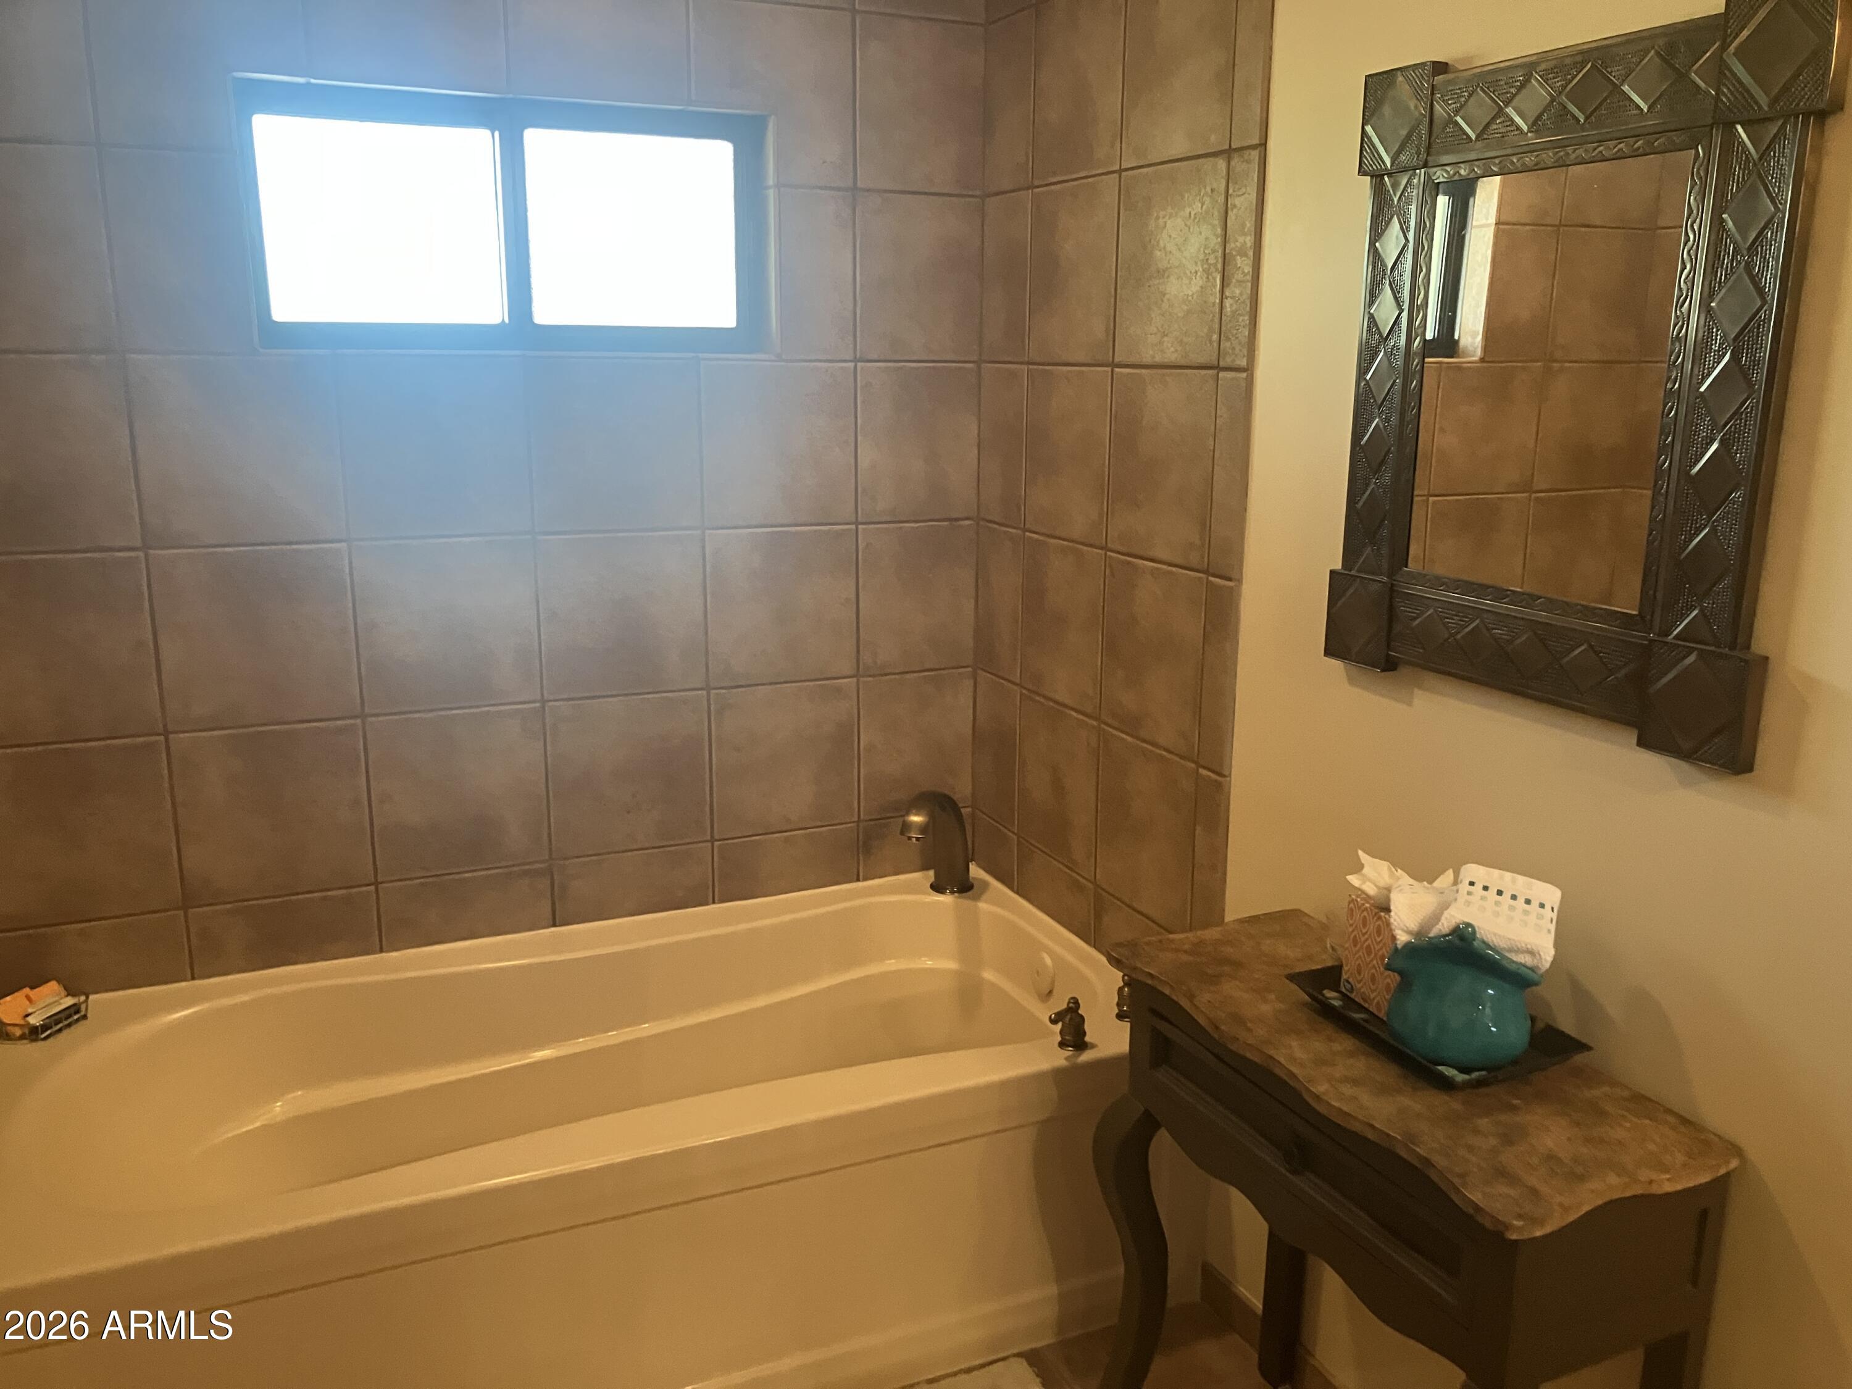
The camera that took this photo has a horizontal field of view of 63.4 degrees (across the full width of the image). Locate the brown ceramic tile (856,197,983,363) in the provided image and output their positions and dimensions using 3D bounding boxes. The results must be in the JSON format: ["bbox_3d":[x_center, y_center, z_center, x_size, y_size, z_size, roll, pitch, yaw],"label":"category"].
[{"bbox_3d":[-0.011,-0.806,2.906,0.258,0.305,0.010,-5,14,-24],"label":"brown ceramic tile"}]

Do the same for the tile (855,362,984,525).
[{"bbox_3d":[-0.014,-0.502,2.966,0.263,0.305,0.010,-5,14,-24],"label":"tile"}]

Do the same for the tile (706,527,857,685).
[{"bbox_3d":[-0.280,-0.176,2.933,0.307,0.305,0.010,-5,14,-24],"label":"tile"}]

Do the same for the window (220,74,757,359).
[{"bbox_3d":[-0.706,-0.815,2.628,0.891,0.424,0.080,-5,14,-24],"label":"window"}]

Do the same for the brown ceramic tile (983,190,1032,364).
[{"bbox_3d":[0.156,-0.792,2.855,0.010,0.304,0.191,-5,14,-23],"label":"brown ceramic tile"}]

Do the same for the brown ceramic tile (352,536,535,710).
[{"bbox_3d":[-0.851,-0.123,2.674,0.306,0.304,0.010,-5,14,-23],"label":"brown ceramic tile"}]

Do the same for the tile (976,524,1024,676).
[{"bbox_3d":[0.153,-0.191,3.047,0.010,0.310,0.191,-5,14,-23],"label":"tile"}]

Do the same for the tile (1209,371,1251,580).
[{"bbox_3d":[0.469,-0.335,2.289,0.010,0.310,0.075,-5,14,-23],"label":"tile"}]

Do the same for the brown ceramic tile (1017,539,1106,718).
[{"bbox_3d":[0.256,-0.137,2.783,0.010,0.305,0.302,-5,14,-24],"label":"brown ceramic tile"}]

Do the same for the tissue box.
[{"bbox_3d":[0.600,0.321,1.855,0.112,0.128,0.112,-5,14,-24],"label":"tissue box"}]

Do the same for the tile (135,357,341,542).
[{"bbox_3d":[-1.135,-0.399,2.486,0.307,0.305,0.010,-5,14,-24],"label":"tile"}]

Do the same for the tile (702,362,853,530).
[{"bbox_3d":[-0.281,-0.485,2.895,0.310,0.310,0.010,-5,14,-23],"label":"tile"}]

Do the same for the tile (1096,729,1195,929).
[{"bbox_3d":[0.376,0.234,2.562,0.010,0.304,0.306,-5,14,-23],"label":"tile"}]

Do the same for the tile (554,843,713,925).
[{"bbox_3d":[-0.579,0.373,2.964,0.310,0.123,0.010,-5,14,-23],"label":"tile"}]

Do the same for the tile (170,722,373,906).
[{"bbox_3d":[-1.140,0.207,2.628,0.307,0.305,0.010,-5,14,-24],"label":"tile"}]

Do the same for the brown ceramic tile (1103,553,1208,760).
[{"bbox_3d":[0.379,-0.068,2.491,0.010,0.304,0.306,-5,14,-23],"label":"brown ceramic tile"}]

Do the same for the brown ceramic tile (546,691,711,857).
[{"bbox_3d":[-0.568,0.154,2.868,0.305,0.305,0.010,-5,14,-24],"label":"brown ceramic tile"}]

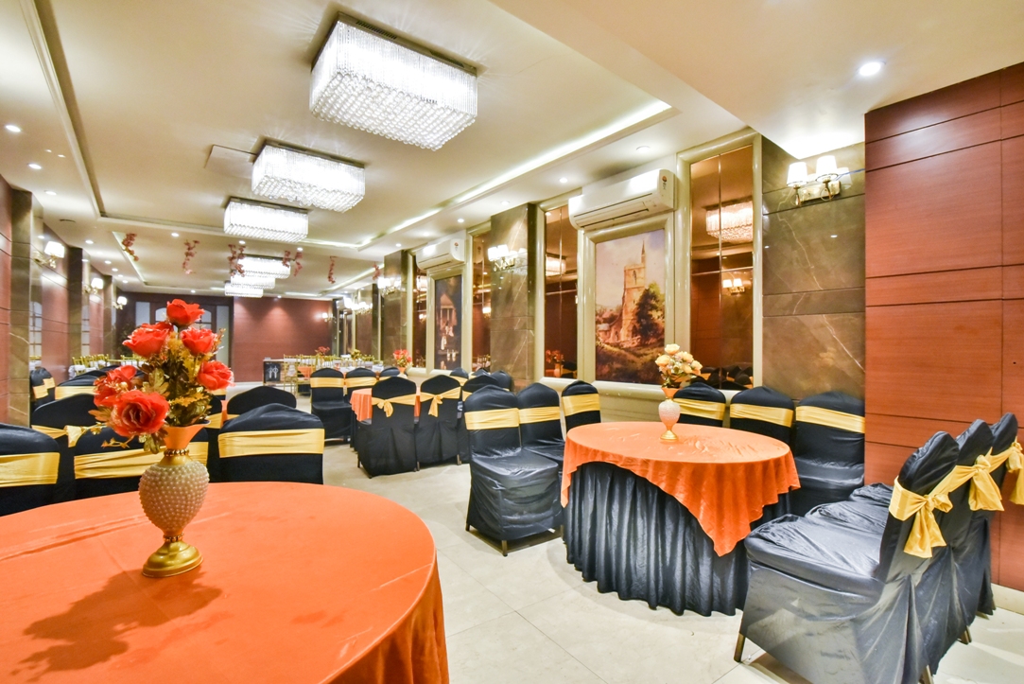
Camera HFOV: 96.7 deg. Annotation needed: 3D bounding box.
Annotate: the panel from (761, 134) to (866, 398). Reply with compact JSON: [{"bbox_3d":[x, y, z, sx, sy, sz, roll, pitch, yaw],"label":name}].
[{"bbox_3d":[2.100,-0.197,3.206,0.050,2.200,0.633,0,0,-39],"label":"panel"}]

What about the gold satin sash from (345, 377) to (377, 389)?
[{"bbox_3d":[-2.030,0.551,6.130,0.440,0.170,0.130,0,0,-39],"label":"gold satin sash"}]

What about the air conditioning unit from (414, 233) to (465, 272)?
[{"bbox_3d":[-1.163,-1.392,7.320,0.250,0.330,1.080,0,0,-39],"label":"air conditioning unit"}]

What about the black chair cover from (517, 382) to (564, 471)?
[{"bbox_3d":[0.365,0.810,3.431,0.450,0.950,0.550,0,-1,-40],"label":"black chair cover"}]

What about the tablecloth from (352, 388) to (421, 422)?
[{"bbox_3d":[-1.220,0.775,5.370,1.220,0.400,1.220,0,0,0],"label":"tablecloth"}]

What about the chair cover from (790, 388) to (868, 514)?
[{"bbox_3d":[1.940,0.806,2.884,0.550,0.950,0.450,0,-1,-40],"label":"chair cover"}]

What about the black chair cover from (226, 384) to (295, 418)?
[{"bbox_3d":[-2.028,0.801,3.629,0.457,0.953,0.559,0,0,-39],"label":"black chair cover"}]

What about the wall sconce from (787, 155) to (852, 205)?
[{"bbox_3d":[2.051,-1.079,3.092,0.220,0.294,0.308,0,0,-39],"label":"wall sconce"}]

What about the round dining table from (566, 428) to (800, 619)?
[{"bbox_3d":[0.957,0.925,2.726,1.270,0.710,1.270,0,0,0],"label":"round dining table"}]

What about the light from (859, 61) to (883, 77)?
[{"bbox_3d":[1.744,-1.335,2.213,0.105,0.030,0.105,0,0,-39],"label":"light"}]

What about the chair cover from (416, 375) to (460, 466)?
[{"bbox_3d":[-0.848,0.820,4.872,0.450,0.950,0.550,0,0,-27],"label":"chair cover"}]

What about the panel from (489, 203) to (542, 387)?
[{"bbox_3d":[0.020,-0.204,5.958,0.180,3.000,0.745,0,0,-39],"label":"panel"}]

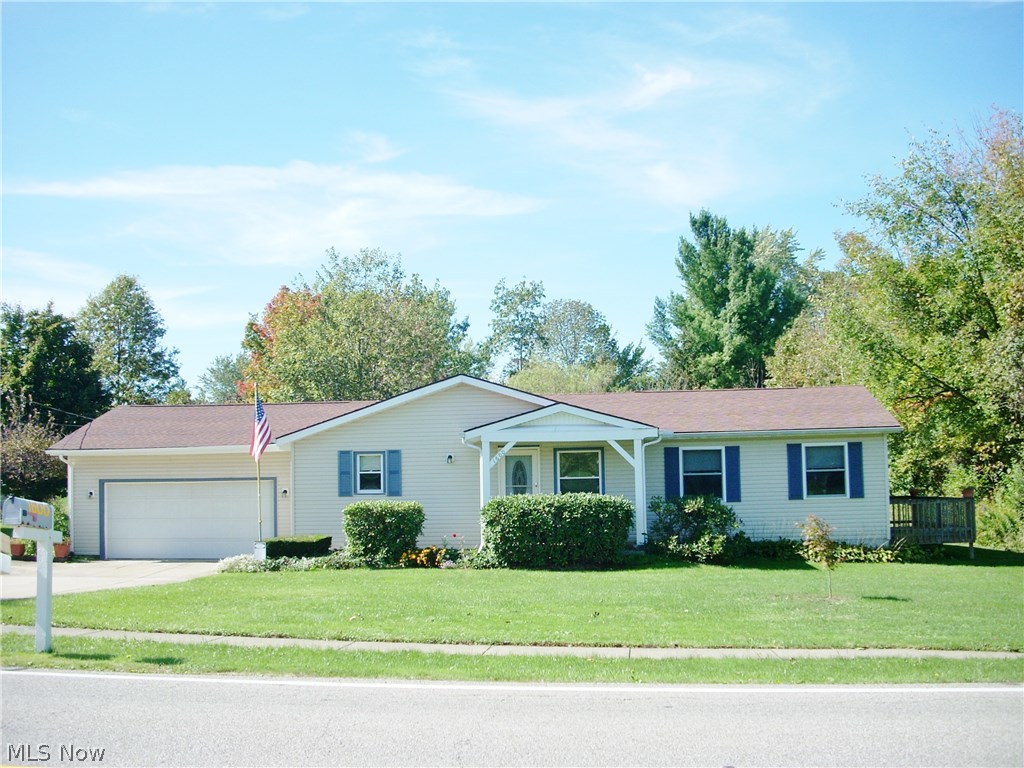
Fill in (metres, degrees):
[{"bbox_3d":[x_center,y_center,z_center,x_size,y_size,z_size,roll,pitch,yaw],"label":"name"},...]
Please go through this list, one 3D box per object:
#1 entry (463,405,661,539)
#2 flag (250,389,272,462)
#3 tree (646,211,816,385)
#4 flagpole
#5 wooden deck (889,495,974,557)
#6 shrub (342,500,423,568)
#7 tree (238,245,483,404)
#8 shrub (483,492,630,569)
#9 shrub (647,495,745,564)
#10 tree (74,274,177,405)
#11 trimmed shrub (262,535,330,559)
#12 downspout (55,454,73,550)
[{"bbox_3d":[1.254,2.188,26.067,4.559,3.347,1.650,-2,-5,7],"label":"entry"},{"bbox_3d":[-5.882,0.986,25.700,0.500,1.700,0.300,-2,-4,9],"label":"flag"},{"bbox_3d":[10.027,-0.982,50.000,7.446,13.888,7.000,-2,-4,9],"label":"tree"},{"bbox_3d":[-5.948,1.925,25.700,0.060,3.876,0.060,-2,0,9],"label":"flagpole"},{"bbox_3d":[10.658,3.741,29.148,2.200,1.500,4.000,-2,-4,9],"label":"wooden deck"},{"bbox_3d":[-3.025,3.495,25.640,1.798,1.476,1.600,-2,-5,7],"label":"shrub"},{"bbox_3d":[-6.694,0.012,49.263,11.268,12.372,10.000,-2,-5,7],"label":"tree"},{"bbox_3d":[0.997,3.234,24.225,3.408,1.615,1.300,-2,-5,7],"label":"shrub"},{"bbox_3d":[4.326,3.430,25.800,2.250,1.620,1.700,-2,-4,9],"label":"shrub"},{"bbox_3d":[-19.426,0.668,54.756,5.910,12.431,5.400,-2,-5,7],"label":"tree"},{"bbox_3d":[-5.104,4.004,26.225,1.351,0.635,1.150,-2,-5,7],"label":"trimmed shrub"},{"bbox_3d":[-11.844,3.153,29.000,0.120,2.570,0.450,-2,-4,9],"label":"downspout"}]

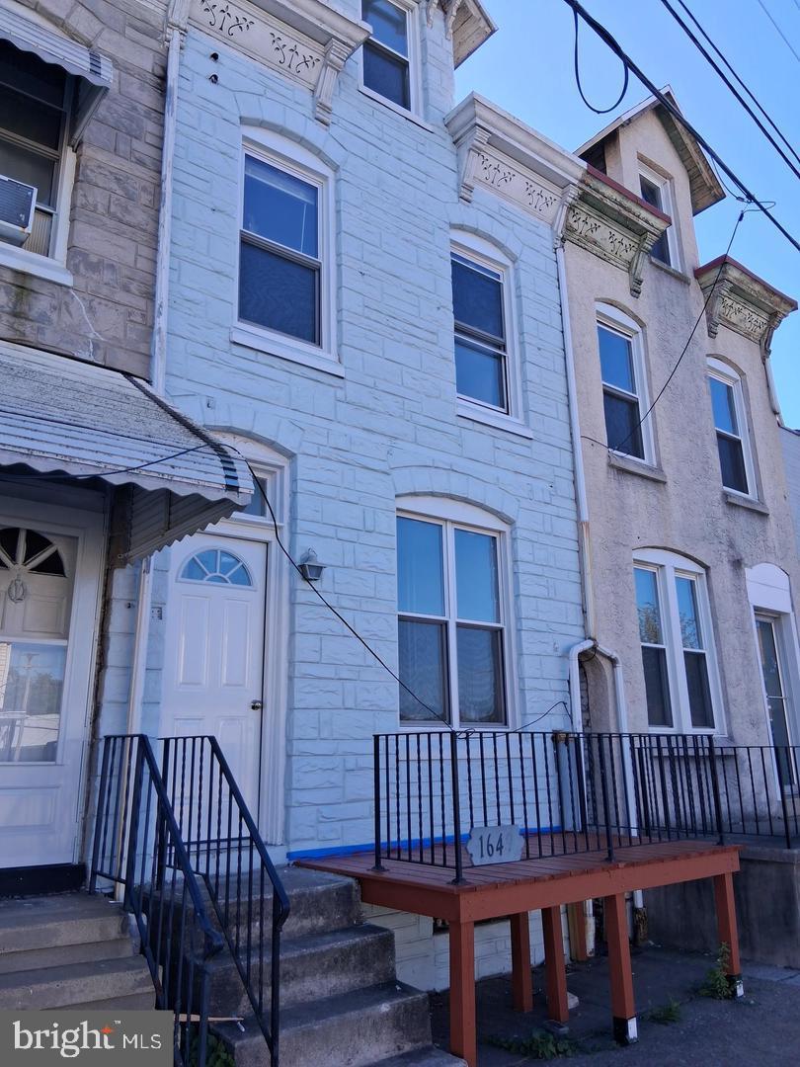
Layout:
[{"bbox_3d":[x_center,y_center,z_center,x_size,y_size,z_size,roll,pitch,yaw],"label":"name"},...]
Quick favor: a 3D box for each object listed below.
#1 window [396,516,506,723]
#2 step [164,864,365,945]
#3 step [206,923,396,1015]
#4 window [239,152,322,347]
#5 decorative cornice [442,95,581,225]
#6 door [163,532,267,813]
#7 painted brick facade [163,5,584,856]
[{"bbox_3d":[0.441,0.727,6.689,1.230,1.735,0.115,10,-19,-36],"label":"window"},{"bbox_3d":[-0.892,2.055,4.444,1.010,0.205,0.954,10,-19,-36],"label":"step"},{"bbox_3d":[-0.524,2.125,3.916,1.020,0.226,0.294,10,-19,-36],"label":"step"},{"bbox_3d":[-0.949,-2.321,6.488,0.785,1.610,0.110,10,-19,-36],"label":"window"},{"bbox_3d":[1.215,-3.602,8.104,1.601,0.870,0.445,10,-19,-36],"label":"decorative cornice"},{"bbox_3d":[-1.270,1.007,5.442,0.762,2.037,0.060,10,-19,-36],"label":"door"},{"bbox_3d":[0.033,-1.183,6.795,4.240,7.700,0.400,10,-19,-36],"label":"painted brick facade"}]

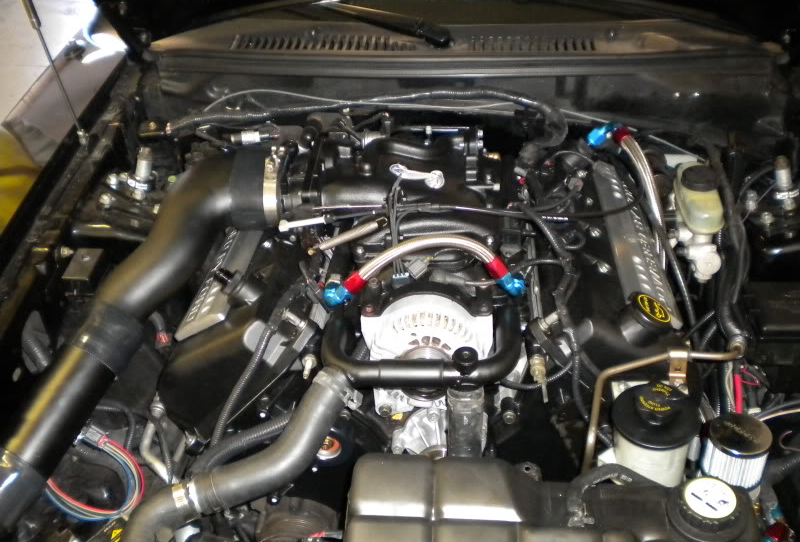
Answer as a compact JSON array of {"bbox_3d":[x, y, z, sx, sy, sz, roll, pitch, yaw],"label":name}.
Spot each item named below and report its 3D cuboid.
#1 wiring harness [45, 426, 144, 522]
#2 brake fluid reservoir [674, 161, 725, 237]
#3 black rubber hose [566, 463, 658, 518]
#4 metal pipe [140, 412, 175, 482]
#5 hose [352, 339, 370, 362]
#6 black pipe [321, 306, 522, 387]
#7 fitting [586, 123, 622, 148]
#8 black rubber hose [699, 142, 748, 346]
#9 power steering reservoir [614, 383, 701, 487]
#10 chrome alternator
[{"bbox_3d":[-0.382,0.255,1.015,0.115,0.060,0.105,1,36,4],"label":"wiring harness"},{"bbox_3d":[0.466,-0.108,1.259,0.072,0.082,0.085,1,36,4],"label":"brake fluid reservoir"},{"bbox_3d":[0.232,0.241,0.883,0.095,0.040,0.040,1,36,4],"label":"black rubber hose"},{"bbox_3d":[-0.294,0.214,0.980,0.042,0.085,0.050,0,36,0],"label":"metal pipe"},{"bbox_3d":[-0.049,0.102,1.035,0.024,0.025,0.030,1,36,4],"label":"hose"},{"bbox_3d":[0.026,0.093,0.985,0.232,0.042,0.125,1,36,4],"label":"black pipe"},{"bbox_3d":[0.351,-0.233,1.391,0.055,0.032,0.035,1,36,4],"label":"fitting"},{"bbox_3d":[0.477,-0.064,1.198,0.065,0.085,0.470,5,36,9],"label":"black rubber hose"},{"bbox_3d":[0.298,0.194,0.939,0.096,0.130,0.096,-2,36,6],"label":"power steering reservoir"},{"bbox_3d":[0.036,0.097,1.035,0.165,0.155,0.155,1,32,4],"label":"chrome alternator"}]

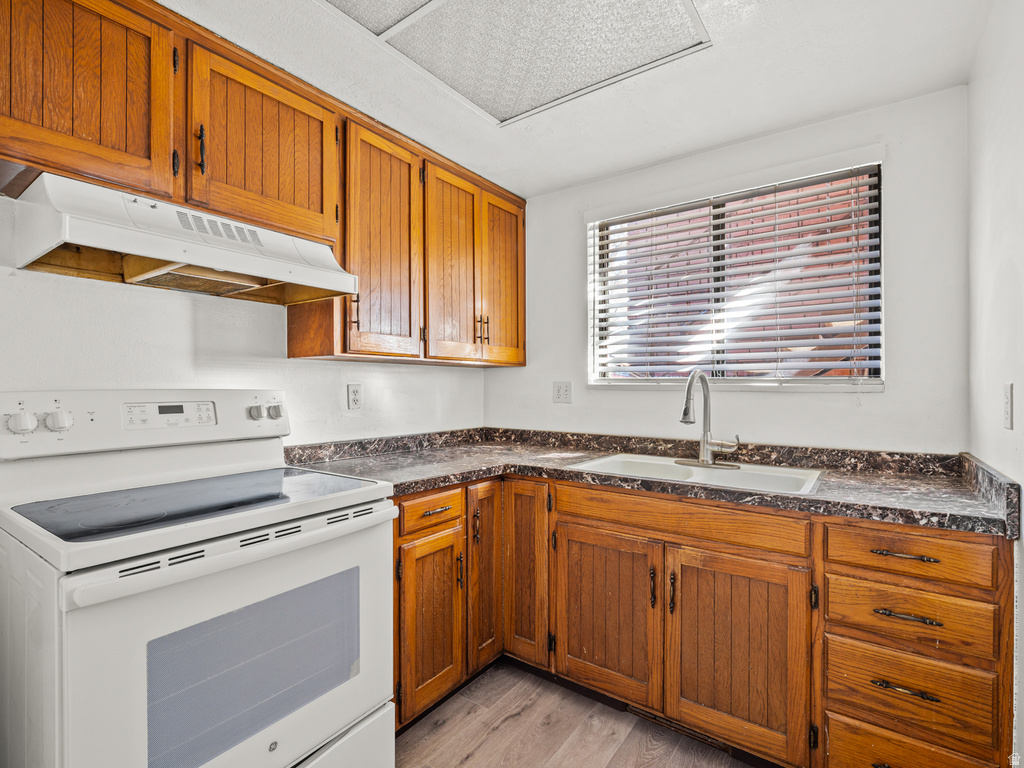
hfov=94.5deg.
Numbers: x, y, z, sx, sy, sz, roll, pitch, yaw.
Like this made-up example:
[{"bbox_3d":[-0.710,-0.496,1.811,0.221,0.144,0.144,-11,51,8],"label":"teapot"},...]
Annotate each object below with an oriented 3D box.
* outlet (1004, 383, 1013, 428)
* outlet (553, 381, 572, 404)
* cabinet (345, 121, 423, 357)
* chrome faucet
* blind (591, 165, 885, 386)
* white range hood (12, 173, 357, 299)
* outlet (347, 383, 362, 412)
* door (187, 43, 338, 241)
[{"bbox_3d":[1.236,0.055,1.180,0.010,0.114,0.070,0,-1,36],"label":"outlet"},{"bbox_3d":[0.275,0.047,2.549,0.116,0.114,0.010,0,-1,36],"label":"outlet"},{"bbox_3d":[-0.498,-0.544,1.887,0.035,0.866,0.345,0,-1,37],"label":"cabinet"},{"bbox_3d":[0.749,0.138,1.893,0.265,0.388,0.280,0,-1,36],"label":"chrome faucet"},{"bbox_3d":[0.918,-0.413,2.154,1.200,0.837,0.055,0,-1,36],"label":"blind"},{"bbox_3d":[-0.937,-0.405,1.463,0.465,0.187,0.752,0,-1,37],"label":"white range hood"},{"bbox_3d":[-0.712,0.059,2.144,0.010,0.114,0.070,0,-1,37],"label":"outlet"},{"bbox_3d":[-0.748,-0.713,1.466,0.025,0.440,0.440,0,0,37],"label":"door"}]

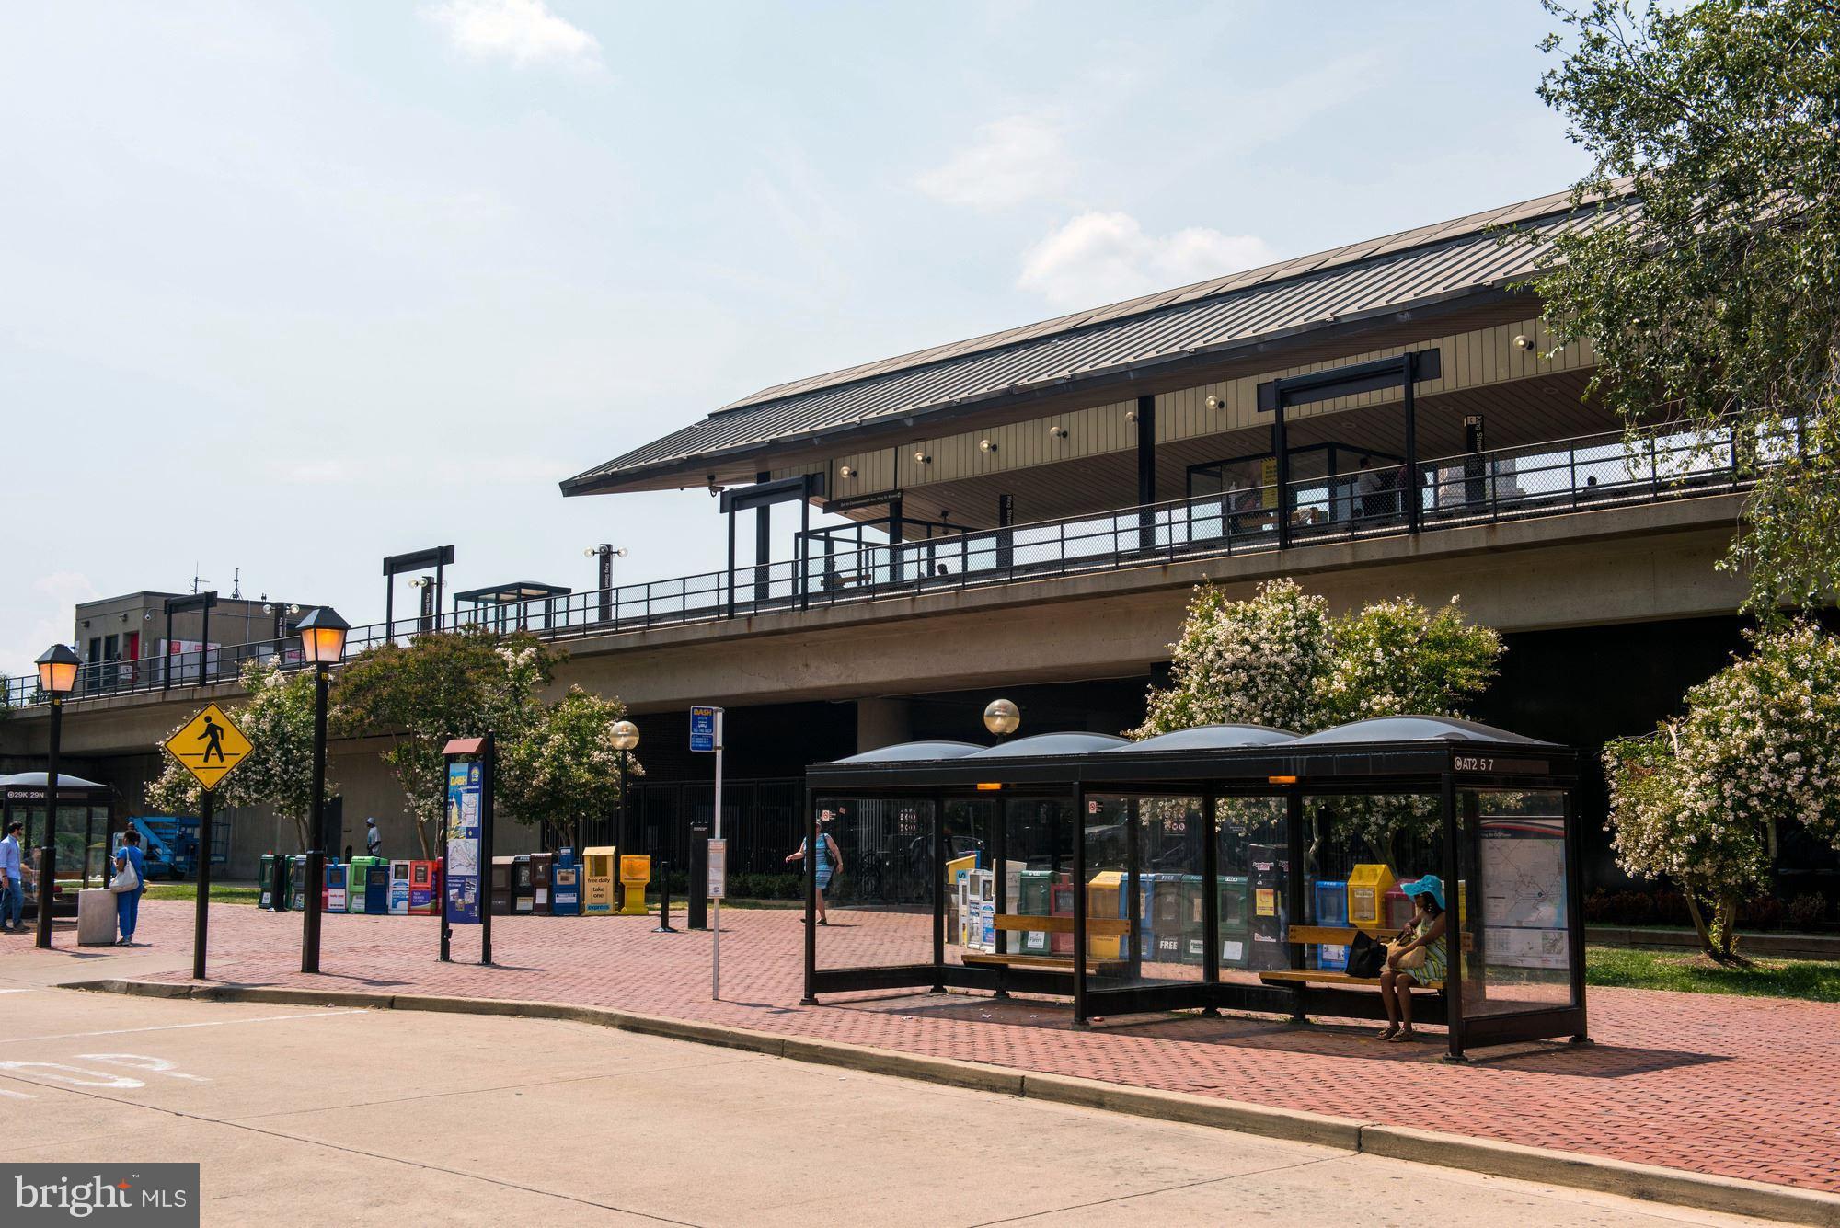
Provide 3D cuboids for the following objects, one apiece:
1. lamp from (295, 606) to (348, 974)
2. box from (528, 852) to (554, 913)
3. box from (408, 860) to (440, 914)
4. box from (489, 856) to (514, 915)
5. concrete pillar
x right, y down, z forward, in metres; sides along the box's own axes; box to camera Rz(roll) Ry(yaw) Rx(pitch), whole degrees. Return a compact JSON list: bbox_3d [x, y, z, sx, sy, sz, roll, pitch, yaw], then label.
[{"bbox_3d":[-7.137,2.071,24.220,0.480,4.300,0.480,6,-9,-43],"label":"lamp"},{"bbox_3d":[-7.172,5.129,38.813,0.420,1.170,0.400,0,-6,1],"label":"box"},{"bbox_3d":[-9.484,5.225,39.106,0.440,1.040,0.400,-1,-6,11],"label":"box"},{"bbox_3d":[-7.963,5.174,38.959,0.470,1.110,0.420,0,-6,4],"label":"box"},{"bbox_3d":[-0.806,4.139,47.039,1.250,4.450,1.250,6,-9,-43],"label":"concrete pillar"}]

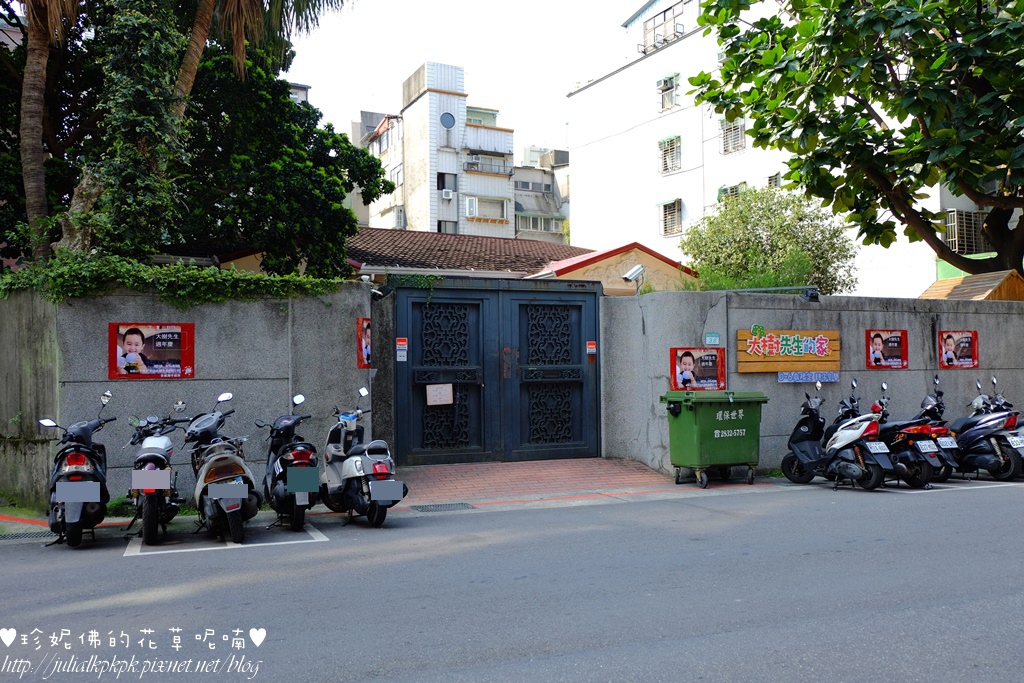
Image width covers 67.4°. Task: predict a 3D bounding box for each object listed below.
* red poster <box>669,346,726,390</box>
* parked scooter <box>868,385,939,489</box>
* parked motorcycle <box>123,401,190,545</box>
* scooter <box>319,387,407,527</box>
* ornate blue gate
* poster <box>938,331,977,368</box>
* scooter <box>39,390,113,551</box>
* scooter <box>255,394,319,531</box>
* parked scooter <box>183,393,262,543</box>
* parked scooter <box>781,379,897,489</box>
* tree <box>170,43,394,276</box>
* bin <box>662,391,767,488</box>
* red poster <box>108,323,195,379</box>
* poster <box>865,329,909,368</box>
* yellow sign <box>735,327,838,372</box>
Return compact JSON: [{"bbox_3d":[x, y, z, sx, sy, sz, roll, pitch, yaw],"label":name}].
[{"bbox_3d":[2.516,0.365,10.373,0.810,0.600,0.020,0,-2,-12],"label":"red poster"},{"bbox_3d":[4.793,1.199,10.023,0.700,1.230,1.800,0,-1,-17],"label":"parked scooter"},{"bbox_3d":[-3.313,1.191,7.174,0.760,1.160,1.950,0,-1,-20],"label":"parked motorcycle"},{"bbox_3d":[-1.632,1.177,7.983,0.680,1.320,1.780,1,-2,-30],"label":"scooter"},{"bbox_3d":[-0.141,0.402,10.574,2.930,2.460,0.150,0,-2,-17],"label":"ornate blue gate"},{"bbox_3d":[7.142,0.137,12.254,0.830,0.585,0.030,0,-1,-20],"label":"poster"},{"bbox_3d":[-3.974,1.158,7.163,0.740,1.240,1.820,0,-1,-21],"label":"scooter"},{"bbox_3d":[-2.236,1.183,7.710,0.680,1.200,1.780,0,-1,-24],"label":"scooter"},{"bbox_3d":[-2.749,1.177,7.327,0.680,1.290,1.750,1,-2,-26],"label":"parked scooter"},{"bbox_3d":[4.119,1.196,9.797,0.680,1.350,1.800,0,-2,-20],"label":"parked scooter"},{"bbox_3d":[-3.711,-1.530,12.355,3.900,6.600,3.700,0,-2,-17],"label":"tree"},{"bbox_3d":[2.684,1.284,10.142,1.220,1.200,0.800,0,-2,-19],"label":"bin"},{"bbox_3d":[-3.834,0.102,8.171,0.830,0.585,0.030,0,-1,-20],"label":"red poster"},{"bbox_3d":[5.748,0.122,11.736,0.830,0.585,0.030,0,-1,-20],"label":"poster"},{"bbox_3d":[4.010,0.119,11.063,1.820,0.660,0.070,0,-1,-20],"label":"yellow sign"}]

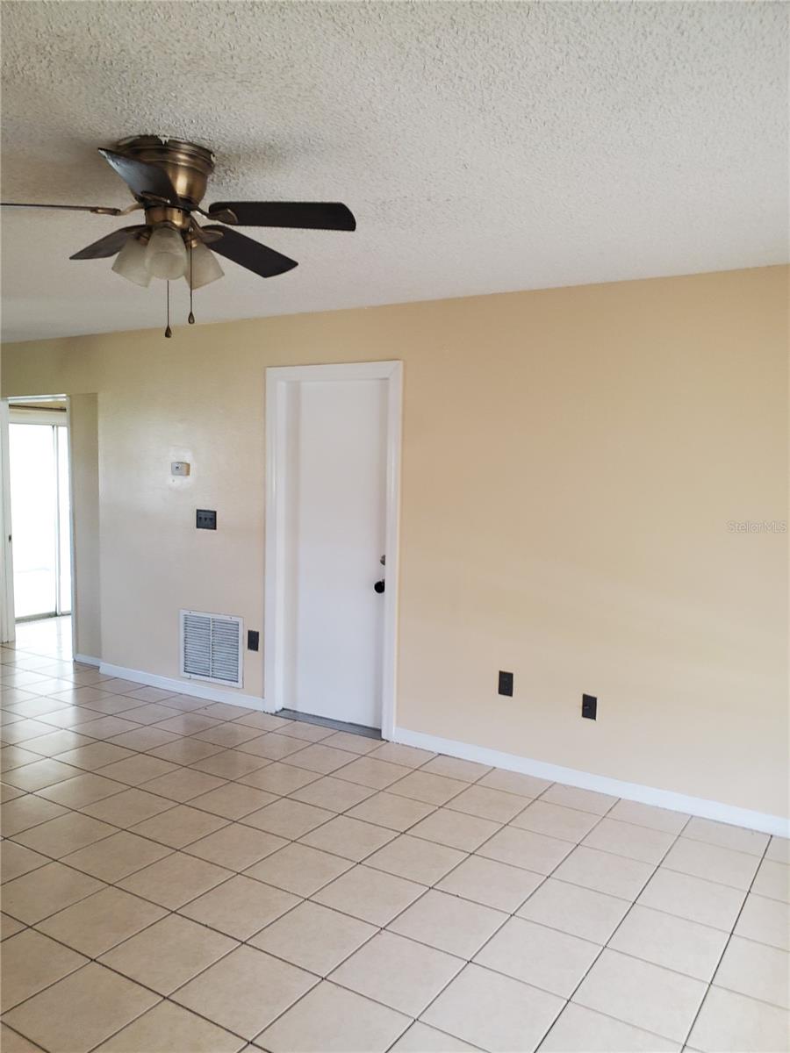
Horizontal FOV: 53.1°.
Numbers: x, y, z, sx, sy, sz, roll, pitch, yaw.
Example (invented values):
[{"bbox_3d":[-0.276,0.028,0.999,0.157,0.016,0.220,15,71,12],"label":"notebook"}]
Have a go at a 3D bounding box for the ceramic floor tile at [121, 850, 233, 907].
[{"bbox_3d":[-0.832,1.345,3.004,0.323,0.010,0.323,4,6,33],"label":"ceramic floor tile"}]

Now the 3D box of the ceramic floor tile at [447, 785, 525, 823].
[{"bbox_3d":[0.433,1.280,3.640,0.319,0.010,0.319,3,4,32],"label":"ceramic floor tile"}]

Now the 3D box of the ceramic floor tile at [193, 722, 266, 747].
[{"bbox_3d":[-0.957,1.206,4.561,0.320,0.010,0.320,4,5,31],"label":"ceramic floor tile"}]

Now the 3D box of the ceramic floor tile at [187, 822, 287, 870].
[{"bbox_3d":[-0.650,1.319,3.251,0.320,0.010,0.320,4,5,31],"label":"ceramic floor tile"}]

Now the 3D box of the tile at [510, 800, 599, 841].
[{"bbox_3d":[0.716,1.317,3.525,0.321,0.010,0.321,3,4,33],"label":"tile"}]

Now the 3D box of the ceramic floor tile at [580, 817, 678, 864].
[{"bbox_3d":[0.999,1.341,3.364,0.320,0.010,0.320,4,5,31],"label":"ceramic floor tile"}]

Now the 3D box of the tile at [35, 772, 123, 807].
[{"bbox_3d":[-1.455,1.240,3.700,0.319,0.010,0.319,3,4,32],"label":"tile"}]

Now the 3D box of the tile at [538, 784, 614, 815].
[{"bbox_3d":[0.885,1.310,3.794,0.323,0.010,0.264,4,6,33],"label":"tile"}]

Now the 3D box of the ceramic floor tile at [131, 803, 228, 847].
[{"bbox_3d":[-0.929,1.299,3.422,0.320,0.010,0.320,4,5,31],"label":"ceramic floor tile"}]

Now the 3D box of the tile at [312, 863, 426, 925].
[{"bbox_3d":[-0.089,1.321,2.832,0.319,0.010,0.319,3,4,32],"label":"tile"}]

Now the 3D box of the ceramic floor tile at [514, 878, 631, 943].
[{"bbox_3d":[0.644,1.377,2.833,0.320,0.010,0.320,4,5,31],"label":"ceramic floor tile"}]

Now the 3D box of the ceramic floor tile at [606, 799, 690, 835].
[{"bbox_3d":[1.154,1.323,3.596,0.321,0.010,0.248,3,4,33],"label":"ceramic floor tile"}]

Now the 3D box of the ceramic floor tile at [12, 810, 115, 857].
[{"bbox_3d":[-1.366,1.280,3.283,0.322,0.010,0.322,4,4,32],"label":"ceramic floor tile"}]

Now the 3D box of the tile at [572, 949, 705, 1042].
[{"bbox_3d":[0.733,1.389,2.351,0.321,0.010,0.321,3,4,33],"label":"tile"}]

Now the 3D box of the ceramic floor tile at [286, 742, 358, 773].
[{"bbox_3d":[-0.389,1.231,4.178,0.319,0.010,0.319,3,4,32],"label":"ceramic floor tile"}]

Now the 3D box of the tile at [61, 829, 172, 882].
[{"bbox_3d":[-1.089,1.297,3.110,0.322,0.010,0.322,4,4,32],"label":"tile"}]

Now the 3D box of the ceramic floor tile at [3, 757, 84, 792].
[{"bbox_3d":[-1.748,1.231,3.907,0.322,0.010,0.322,4,4,32],"label":"ceramic floor tile"}]

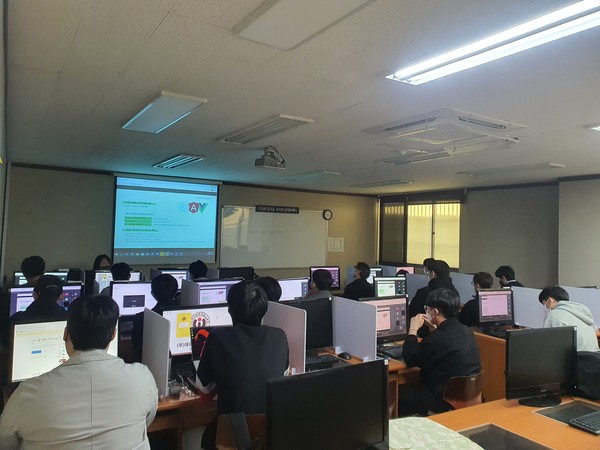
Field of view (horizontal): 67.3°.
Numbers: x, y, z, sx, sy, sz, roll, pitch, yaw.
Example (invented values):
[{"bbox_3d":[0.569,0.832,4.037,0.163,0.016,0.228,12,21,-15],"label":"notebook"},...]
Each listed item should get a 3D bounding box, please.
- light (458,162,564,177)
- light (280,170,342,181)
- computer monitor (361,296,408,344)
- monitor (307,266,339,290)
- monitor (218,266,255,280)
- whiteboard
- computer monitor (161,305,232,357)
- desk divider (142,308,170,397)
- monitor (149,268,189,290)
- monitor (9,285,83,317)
[{"bbox_3d":[2.737,-0.738,5.967,0.305,0.045,1.280,2,-1,-34],"label":"light"},{"bbox_3d":[0.141,-0.740,6.957,0.300,0.050,1.240,2,-1,-32],"label":"light"},{"bbox_3d":[0.620,0.756,3.460,0.510,0.395,0.190,2,-1,-30],"label":"computer monitor"},{"bbox_3d":[0.295,0.793,6.360,0.510,0.395,0.190,2,-1,-26],"label":"monitor"},{"bbox_3d":[-0.807,0.742,5.642,0.515,0.420,0.190,2,-1,-32],"label":"monitor"},{"bbox_3d":[-0.422,0.274,9.044,2.420,1.200,0.050,2,-1,-32],"label":"whiteboard"},{"bbox_3d":[-0.642,0.716,2.873,0.510,0.395,0.190,2,-1,-34],"label":"computer monitor"},{"bbox_3d":[-0.819,0.702,2.565,0.020,0.390,0.445,2,-1,-34],"label":"desk divider"},{"bbox_3d":[-1.499,0.737,5.558,0.510,0.395,0.190,2,-1,-30],"label":"monitor"},{"bbox_3d":[-2.001,0.683,3.580,0.515,0.420,0.190,2,-1,-32],"label":"monitor"}]

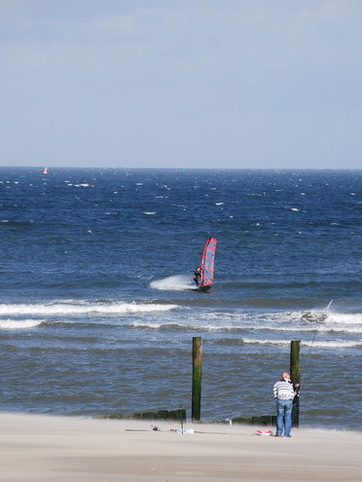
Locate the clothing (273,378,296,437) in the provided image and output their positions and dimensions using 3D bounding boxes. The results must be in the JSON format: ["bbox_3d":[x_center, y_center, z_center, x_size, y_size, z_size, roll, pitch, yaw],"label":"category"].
[{"bbox_3d":[2.775,4.464,104.500,0.520,1.550,0.400,1,1,30],"label":"clothing"}]

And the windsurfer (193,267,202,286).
[{"bbox_3d":[1.138,2.418,266.000,0.600,1.380,0.550,1,1,30],"label":"windsurfer"}]

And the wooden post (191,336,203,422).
[{"bbox_3d":[0.463,3.937,111.000,0.250,2.400,0.250,0,1,0],"label":"wooden post"}]

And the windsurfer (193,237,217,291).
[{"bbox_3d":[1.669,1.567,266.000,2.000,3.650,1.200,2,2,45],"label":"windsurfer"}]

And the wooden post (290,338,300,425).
[{"bbox_3d":[3.168,3.979,108.500,0.250,2.420,0.250,0,1,0],"label":"wooden post"}]

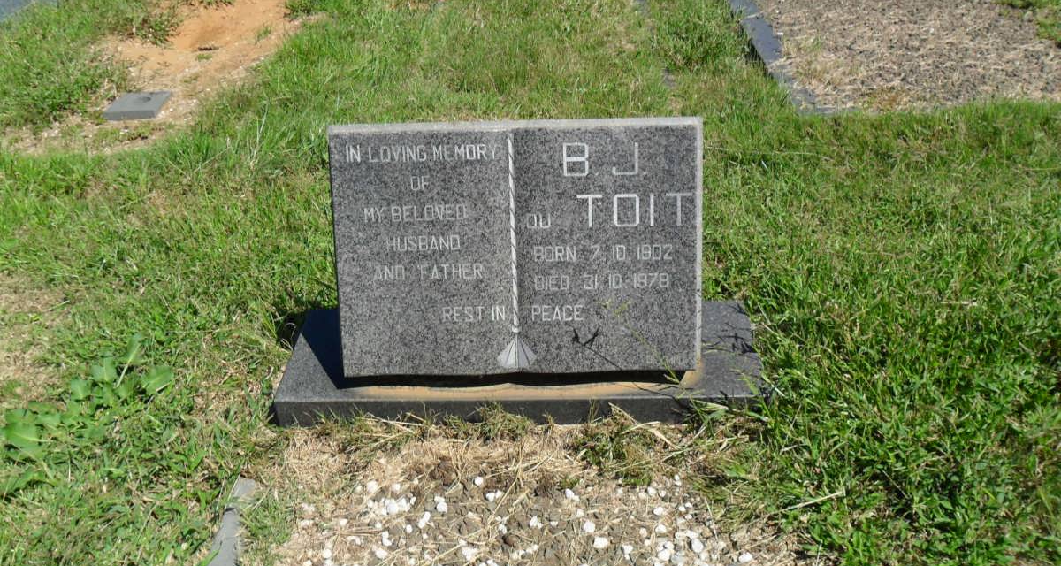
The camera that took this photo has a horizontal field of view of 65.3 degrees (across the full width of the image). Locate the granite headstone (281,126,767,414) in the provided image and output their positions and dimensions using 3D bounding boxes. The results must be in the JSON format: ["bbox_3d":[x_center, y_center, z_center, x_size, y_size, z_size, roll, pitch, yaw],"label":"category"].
[{"bbox_3d":[-0.028,-0.026,1.654,0.985,0.540,0.335,-1,39,2],"label":"granite headstone"}]

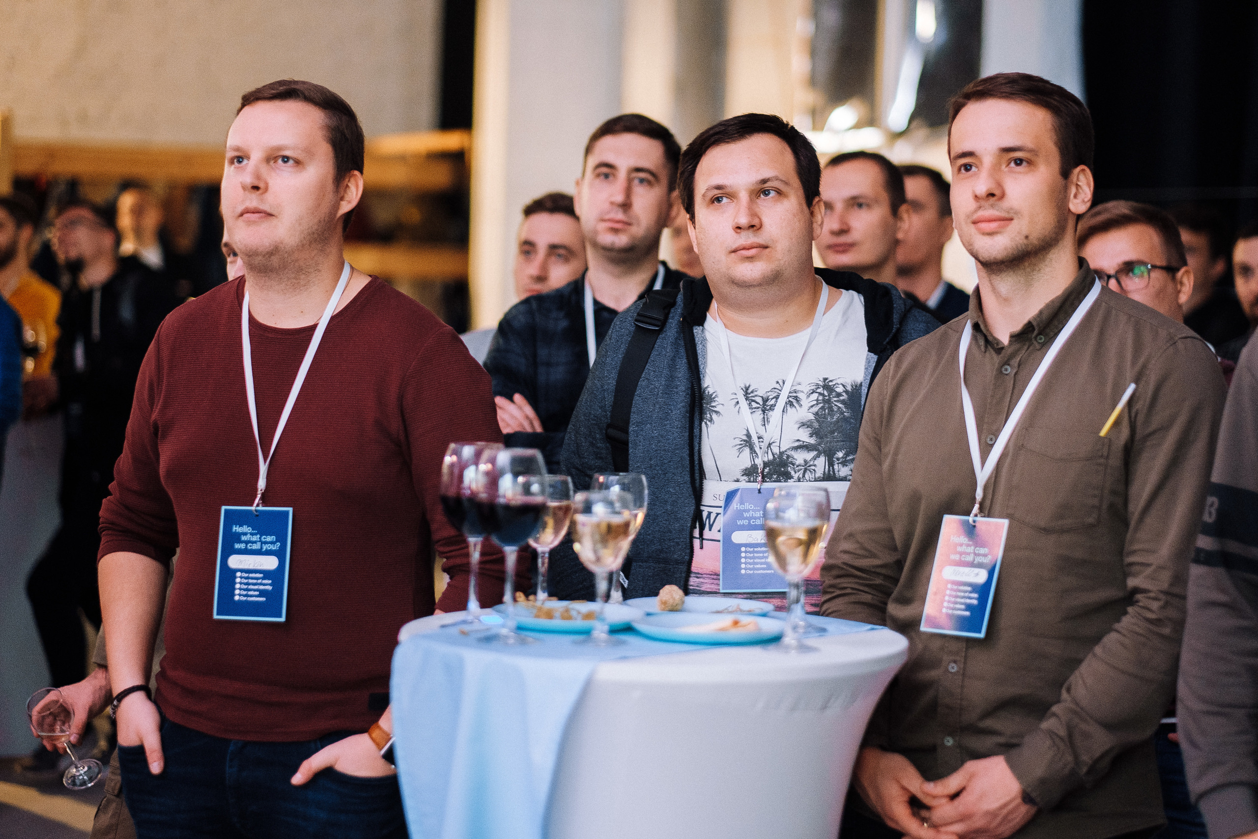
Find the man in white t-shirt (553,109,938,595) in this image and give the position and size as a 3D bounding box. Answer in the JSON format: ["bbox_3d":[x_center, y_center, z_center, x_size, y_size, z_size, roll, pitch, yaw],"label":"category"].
[{"bbox_3d":[0.151,0.455,4.099,0.580,1.755,0.360,2,3,9],"label":"man in white t-shirt"}]

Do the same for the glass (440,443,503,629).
[{"bbox_3d":[-0.190,0.139,3.621,0.081,0.222,0.081,2,3,0],"label":"glass"}]

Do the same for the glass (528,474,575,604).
[{"bbox_3d":[-0.105,0.161,3.674,0.074,0.177,0.074,2,3,0],"label":"glass"}]

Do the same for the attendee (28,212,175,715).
[{"bbox_3d":[-1.584,0.179,8.897,0.420,1.678,0.520,-1,4,-41],"label":"attendee"}]

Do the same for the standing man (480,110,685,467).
[{"bbox_3d":[-0.026,0.376,5.070,0.550,1.796,0.360,2,3,9],"label":"standing man"}]

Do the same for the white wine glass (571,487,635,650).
[{"bbox_3d":[-0.029,0.174,3.474,0.074,0.177,0.074,2,3,0],"label":"white wine glass"}]

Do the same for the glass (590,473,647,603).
[{"bbox_3d":[-0.013,0.160,3.739,0.074,0.177,0.074,2,3,0],"label":"glass"}]

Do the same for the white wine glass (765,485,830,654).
[{"bbox_3d":[0.196,0.178,3.457,0.075,0.182,0.075,2,3,0],"label":"white wine glass"}]

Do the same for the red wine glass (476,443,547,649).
[{"bbox_3d":[-0.137,0.149,3.469,0.081,0.223,0.081,2,3,0],"label":"red wine glass"}]

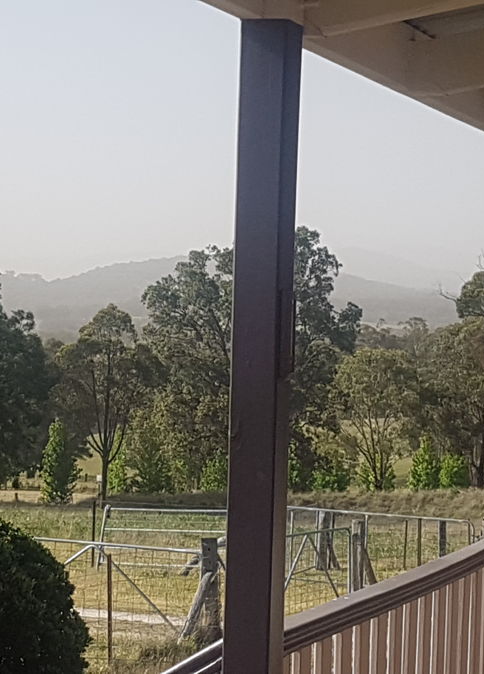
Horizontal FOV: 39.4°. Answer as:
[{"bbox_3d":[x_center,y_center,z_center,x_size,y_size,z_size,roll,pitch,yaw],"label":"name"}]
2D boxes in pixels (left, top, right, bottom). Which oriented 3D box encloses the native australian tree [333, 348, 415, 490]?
[{"bbox_3d":[6.034,3.786,31.000,3.650,6.390,3.650,2,0,0],"label":"native australian tree"}]

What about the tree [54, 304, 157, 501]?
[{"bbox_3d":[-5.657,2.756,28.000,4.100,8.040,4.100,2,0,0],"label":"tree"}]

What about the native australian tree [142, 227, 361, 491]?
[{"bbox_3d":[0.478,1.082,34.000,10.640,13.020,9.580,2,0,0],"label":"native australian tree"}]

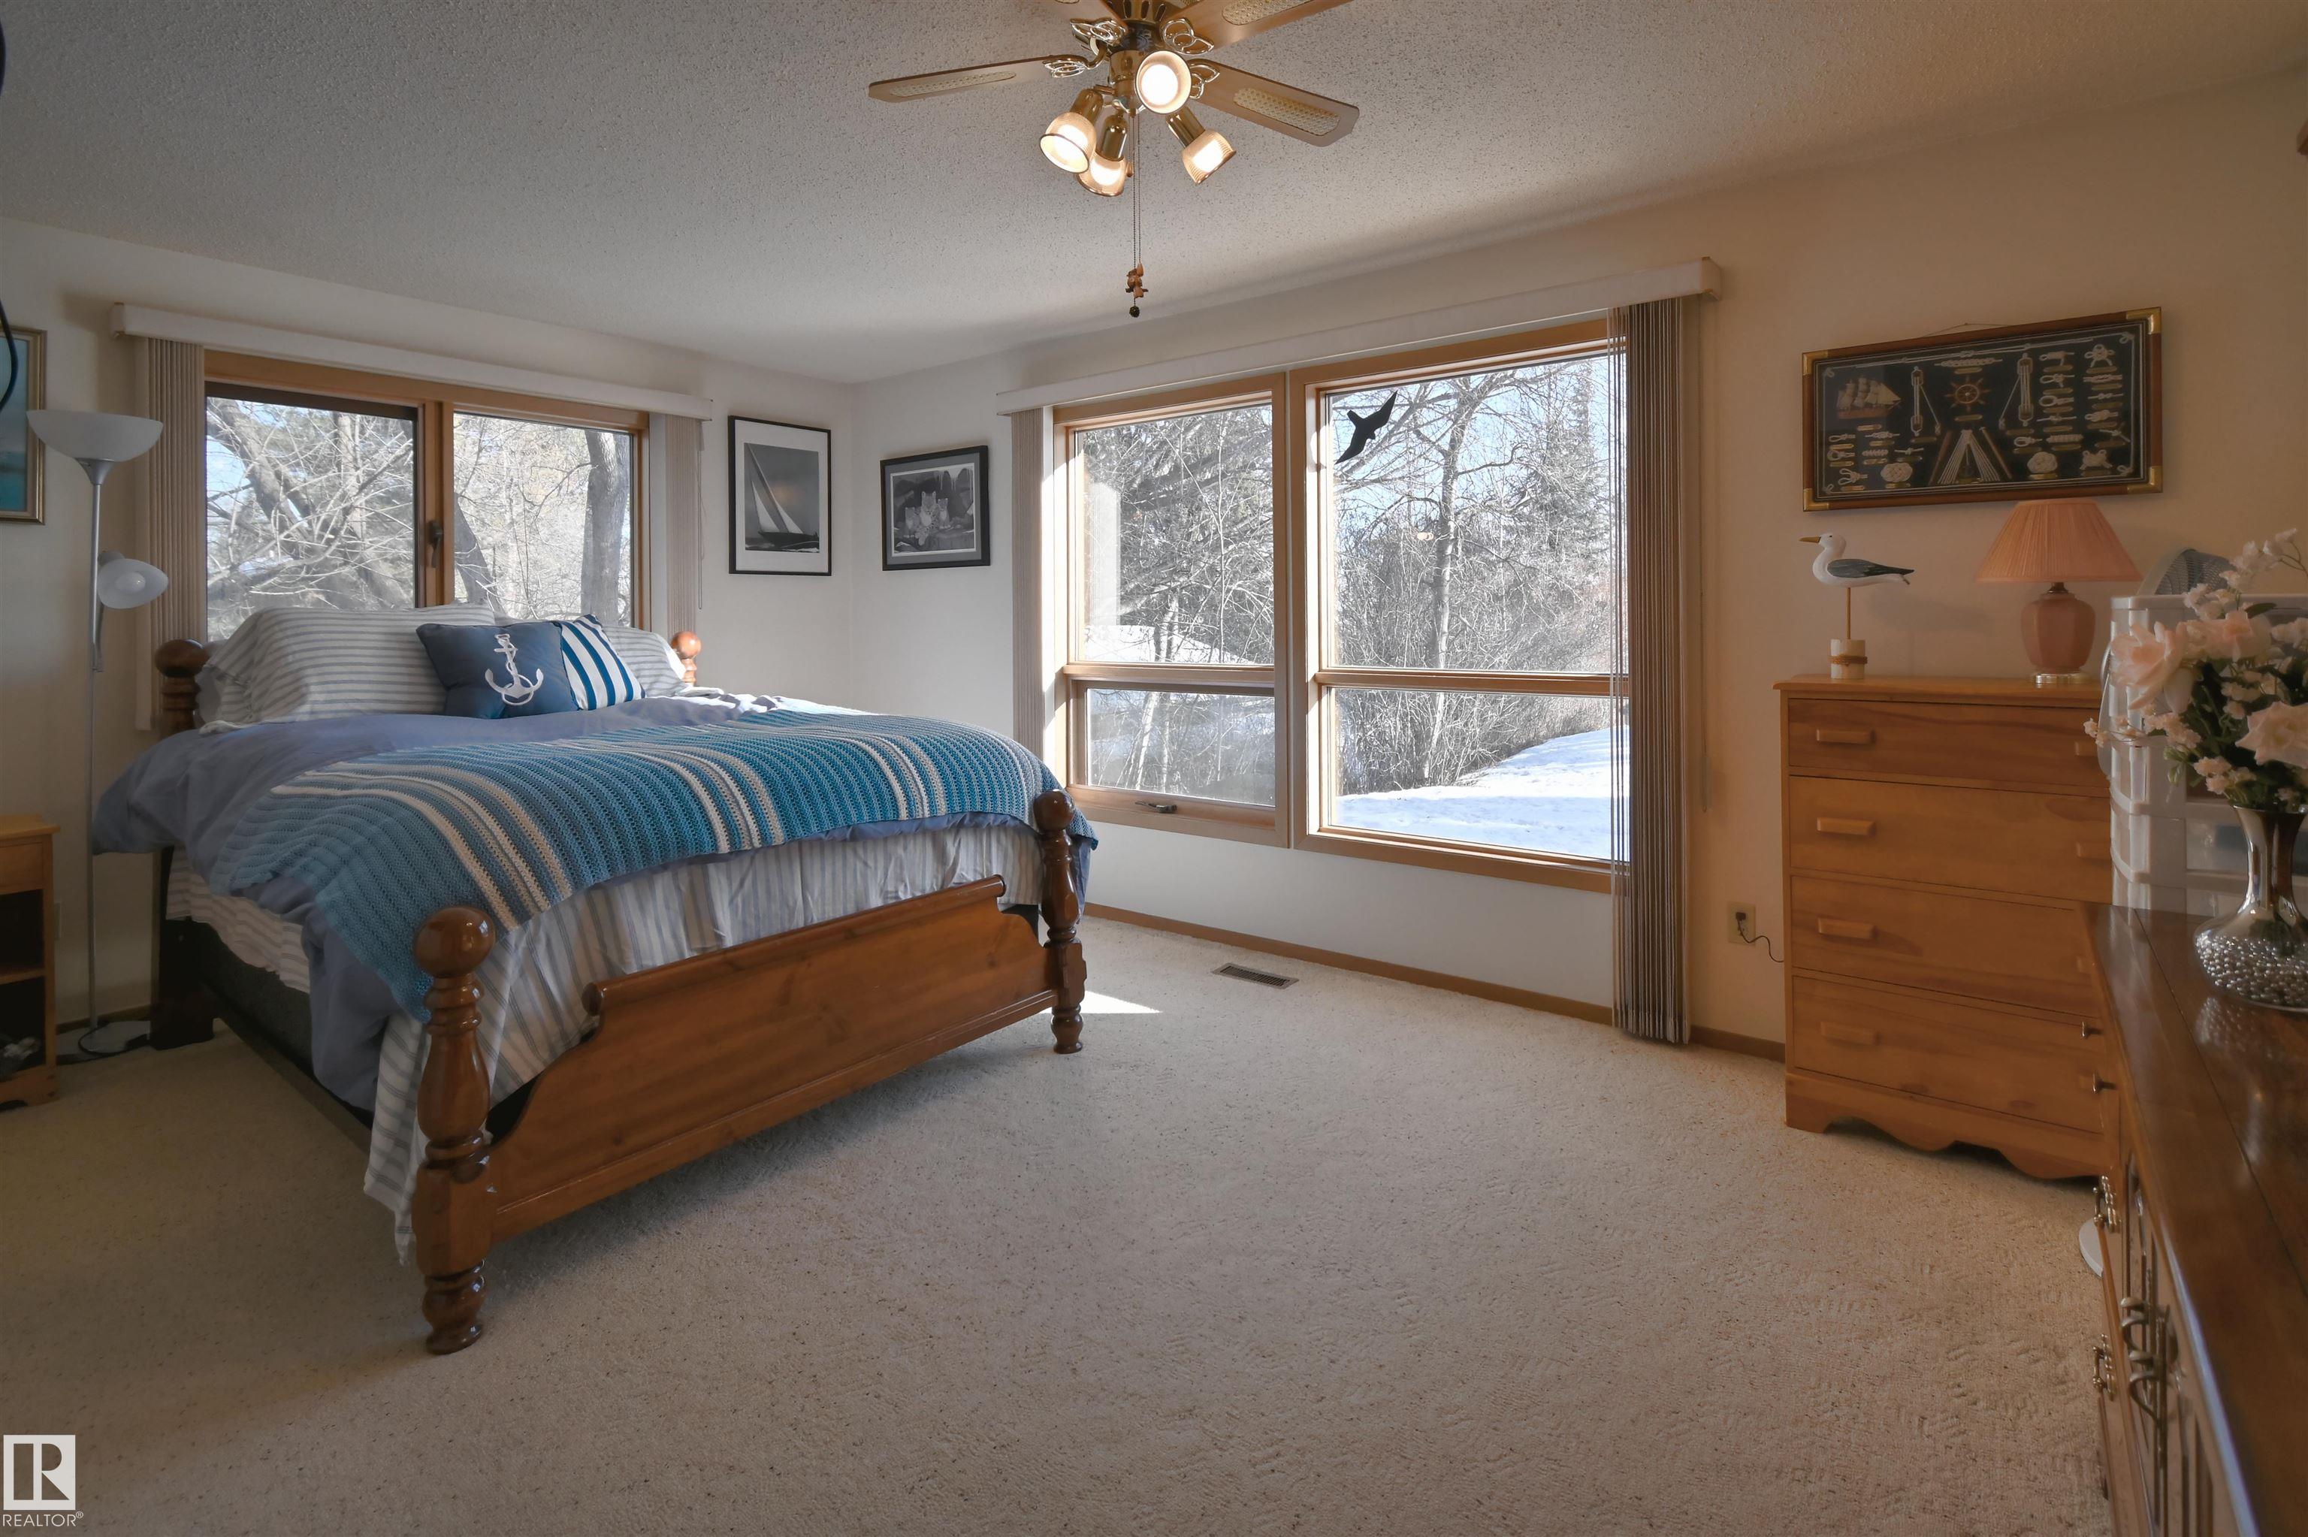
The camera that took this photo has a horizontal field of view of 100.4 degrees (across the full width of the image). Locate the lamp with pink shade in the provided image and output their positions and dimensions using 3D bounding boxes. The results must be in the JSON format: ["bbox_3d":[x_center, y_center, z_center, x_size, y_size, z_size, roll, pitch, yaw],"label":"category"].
[{"bbox_3d":[1.972,-0.372,2.101,0.265,0.405,0.265,3,7,35],"label":"lamp with pink shade"}]

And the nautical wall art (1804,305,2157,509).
[{"bbox_3d":[1.931,-0.838,2.281,0.650,0.410,0.040,3,7,35],"label":"nautical wall art"}]

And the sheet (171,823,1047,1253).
[{"bbox_3d":[-1.546,0.363,2.780,2.000,0.640,1.520,4,7,38],"label":"sheet"}]

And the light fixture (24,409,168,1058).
[{"bbox_3d":[-3.139,-0.134,2.854,0.290,1.850,0.300,4,7,41],"label":"light fixture"}]

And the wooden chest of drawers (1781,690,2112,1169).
[{"bbox_3d":[1.875,0.332,2.238,0.690,1.050,0.400,3,7,35],"label":"wooden chest of drawers"}]

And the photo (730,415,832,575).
[{"bbox_3d":[-1.724,-1.249,4.464,0.030,0.700,0.498,4,8,42],"label":"photo"}]

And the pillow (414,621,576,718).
[{"bbox_3d":[-2.056,-0.312,3.065,0.160,0.350,0.440,-28,-13,37],"label":"pillow"}]

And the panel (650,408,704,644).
[{"bbox_3d":[-2.008,-0.923,4.089,0.100,1.190,0.200,4,8,42],"label":"panel"}]

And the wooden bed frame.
[{"bbox_3d":[-1.556,0.205,2.783,2.150,1.190,1.580,4,7,38],"label":"wooden bed frame"}]

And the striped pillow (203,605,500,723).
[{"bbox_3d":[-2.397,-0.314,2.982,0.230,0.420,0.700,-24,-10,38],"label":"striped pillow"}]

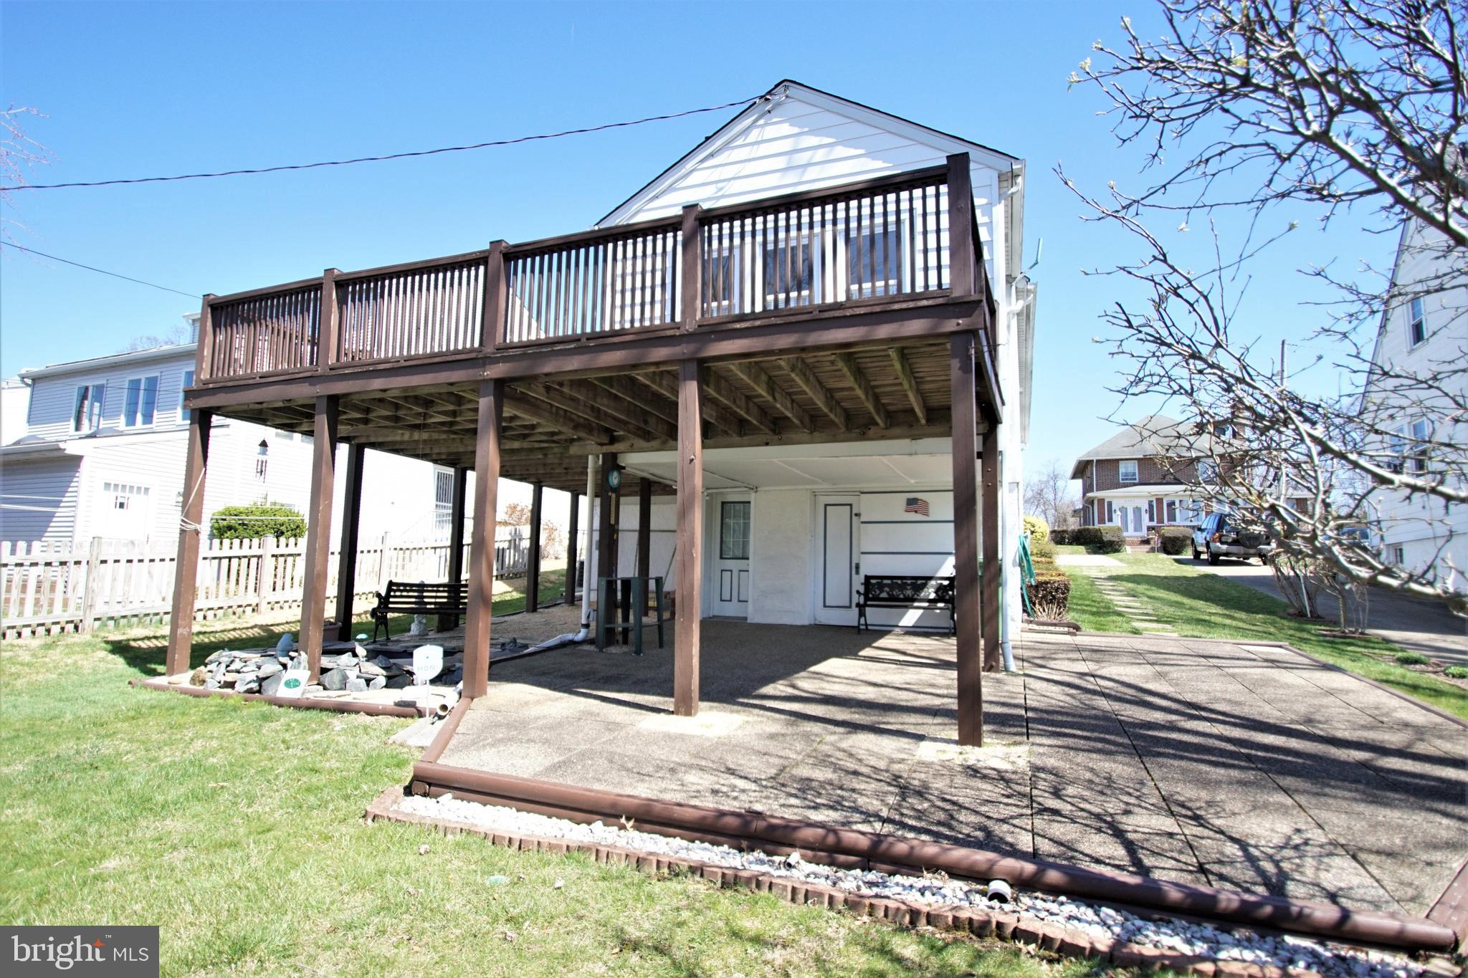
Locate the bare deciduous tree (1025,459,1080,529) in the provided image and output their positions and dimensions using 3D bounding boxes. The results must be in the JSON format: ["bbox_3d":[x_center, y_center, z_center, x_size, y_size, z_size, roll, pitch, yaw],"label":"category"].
[{"bbox_3d":[28.100,0.950,58.000,5.400,7.600,5.200,-1,-7,21],"label":"bare deciduous tree"}]

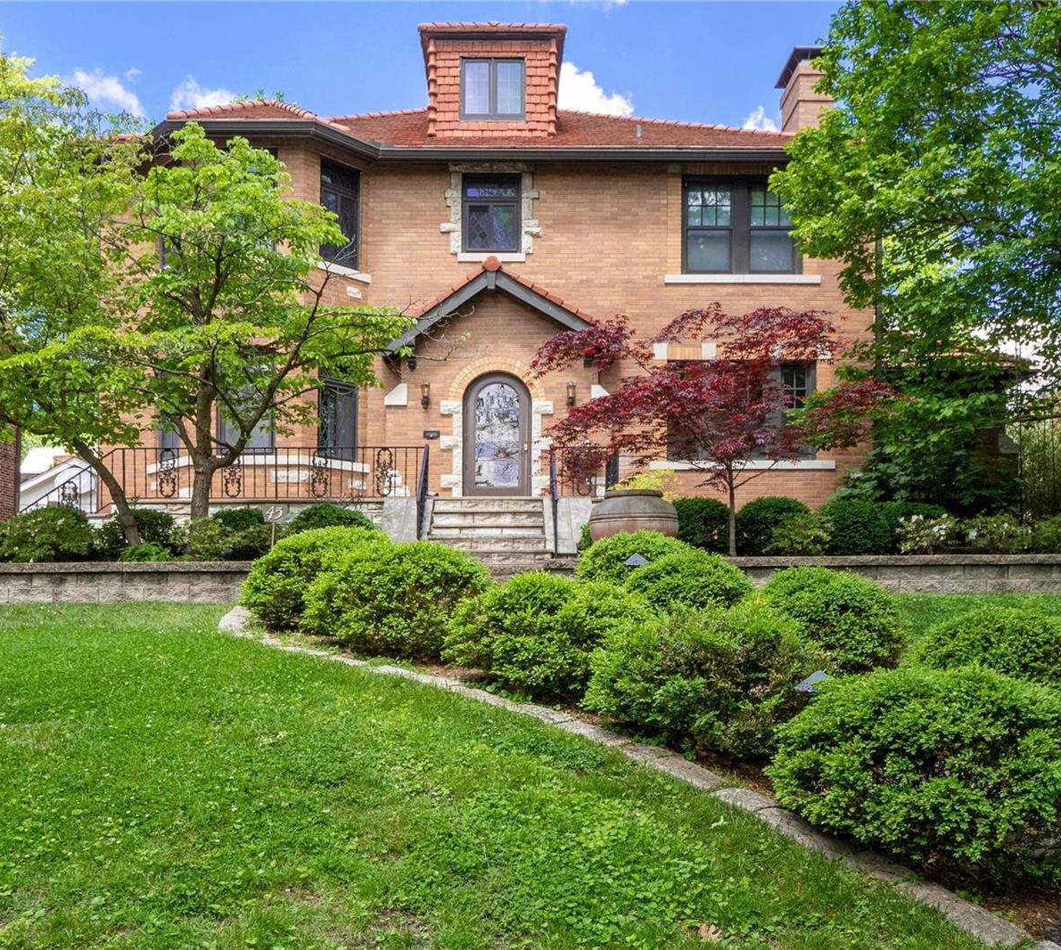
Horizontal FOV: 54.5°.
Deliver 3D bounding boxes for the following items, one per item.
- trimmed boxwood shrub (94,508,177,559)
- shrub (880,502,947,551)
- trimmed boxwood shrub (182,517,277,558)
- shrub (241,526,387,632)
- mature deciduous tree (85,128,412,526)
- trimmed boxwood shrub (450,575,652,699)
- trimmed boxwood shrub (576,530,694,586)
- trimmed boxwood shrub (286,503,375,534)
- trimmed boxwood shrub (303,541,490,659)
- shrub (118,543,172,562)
[{"bbox_3d":[-4.603,0.707,12.000,0.970,0.610,0.850,0,-1,0],"label":"trimmed boxwood shrub"},{"bbox_3d":[4.240,0.601,11.426,0.758,0.611,0.739,0,-4,0],"label":"shrub"},{"bbox_3d":[-3.308,0.709,11.300,1.000,0.489,0.800,0,-1,0],"label":"trimmed boxwood shrub"},{"bbox_3d":[-1.968,0.915,9.400,1.320,0.874,1.200,0,-1,0],"label":"shrub"},{"bbox_3d":[-3.170,-1.512,11.722,3.595,4.935,3.349,0,-4,0],"label":"mature deciduous tree"},{"bbox_3d":[0.121,1.093,7.191,1.428,0.808,1.280,0,-4,0],"label":"trimmed boxwood shrub"},{"bbox_3d":[0.961,0.879,9.400,1.100,0.722,1.050,0,-1,0],"label":"trimmed boxwood shrub"},{"bbox_3d":[-2.372,0.687,12.214,1.034,0.714,0.985,0,-4,0],"label":"trimmed boxwood shrub"},{"bbox_3d":[-1.070,0.968,8.274,1.478,0.882,1.330,0,-4,0],"label":"trimmed boxwood shrub"},{"bbox_3d":[-4.100,0.823,10.950,0.580,0.225,0.500,0,-1,0],"label":"shrub"}]

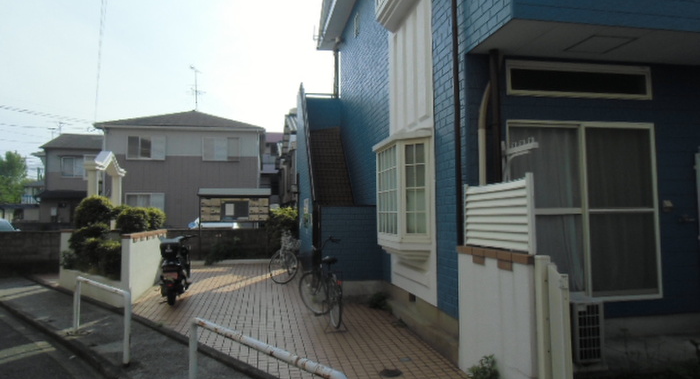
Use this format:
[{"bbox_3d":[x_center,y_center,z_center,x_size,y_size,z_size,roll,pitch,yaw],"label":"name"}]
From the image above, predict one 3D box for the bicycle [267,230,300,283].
[{"bbox_3d":[-1.343,1.403,10.480,0.580,1.100,1.650,-1,-3,3],"label":"bicycle"}]

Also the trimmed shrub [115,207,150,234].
[{"bbox_3d":[-4.644,0.721,10.483,0.770,0.660,0.750,0,-3,-11],"label":"trimmed shrub"}]

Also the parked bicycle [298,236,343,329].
[{"bbox_3d":[-0.341,1.266,6.806,0.560,1.140,1.680,0,-3,-18],"label":"parked bicycle"}]

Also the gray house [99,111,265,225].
[{"bbox_3d":[-8.789,-0.747,27.293,7.900,7.300,8.600,0,-3,-11],"label":"gray house"}]

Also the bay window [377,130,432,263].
[{"bbox_3d":[0.607,0.106,6.183,0.350,1.400,1.650,0,-3,-11],"label":"bay window"}]

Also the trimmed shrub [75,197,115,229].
[{"bbox_3d":[-5.693,0.560,10.898,0.900,0.850,0.850,0,-3,-11],"label":"trimmed shrub"}]

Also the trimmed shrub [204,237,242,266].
[{"bbox_3d":[-3.850,1.869,14.660,1.070,0.800,0.900,0,-3,-11],"label":"trimmed shrub"}]

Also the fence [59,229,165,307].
[{"bbox_3d":[-5.326,1.457,10.057,2.550,1.170,4.100,0,-3,-11],"label":"fence"}]

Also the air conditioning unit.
[{"bbox_3d":[1.819,1.147,4.143,0.260,0.500,0.720,0,-3,-11],"label":"air conditioning unit"}]

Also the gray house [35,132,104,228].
[{"bbox_3d":[-15.628,-0.205,32.052,6.600,6.800,7.000,0,-3,-11],"label":"gray house"}]

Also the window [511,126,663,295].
[{"bbox_3d":[2.274,0.208,4.687,1.610,1.740,0.100,0,-3,-11],"label":"window"}]

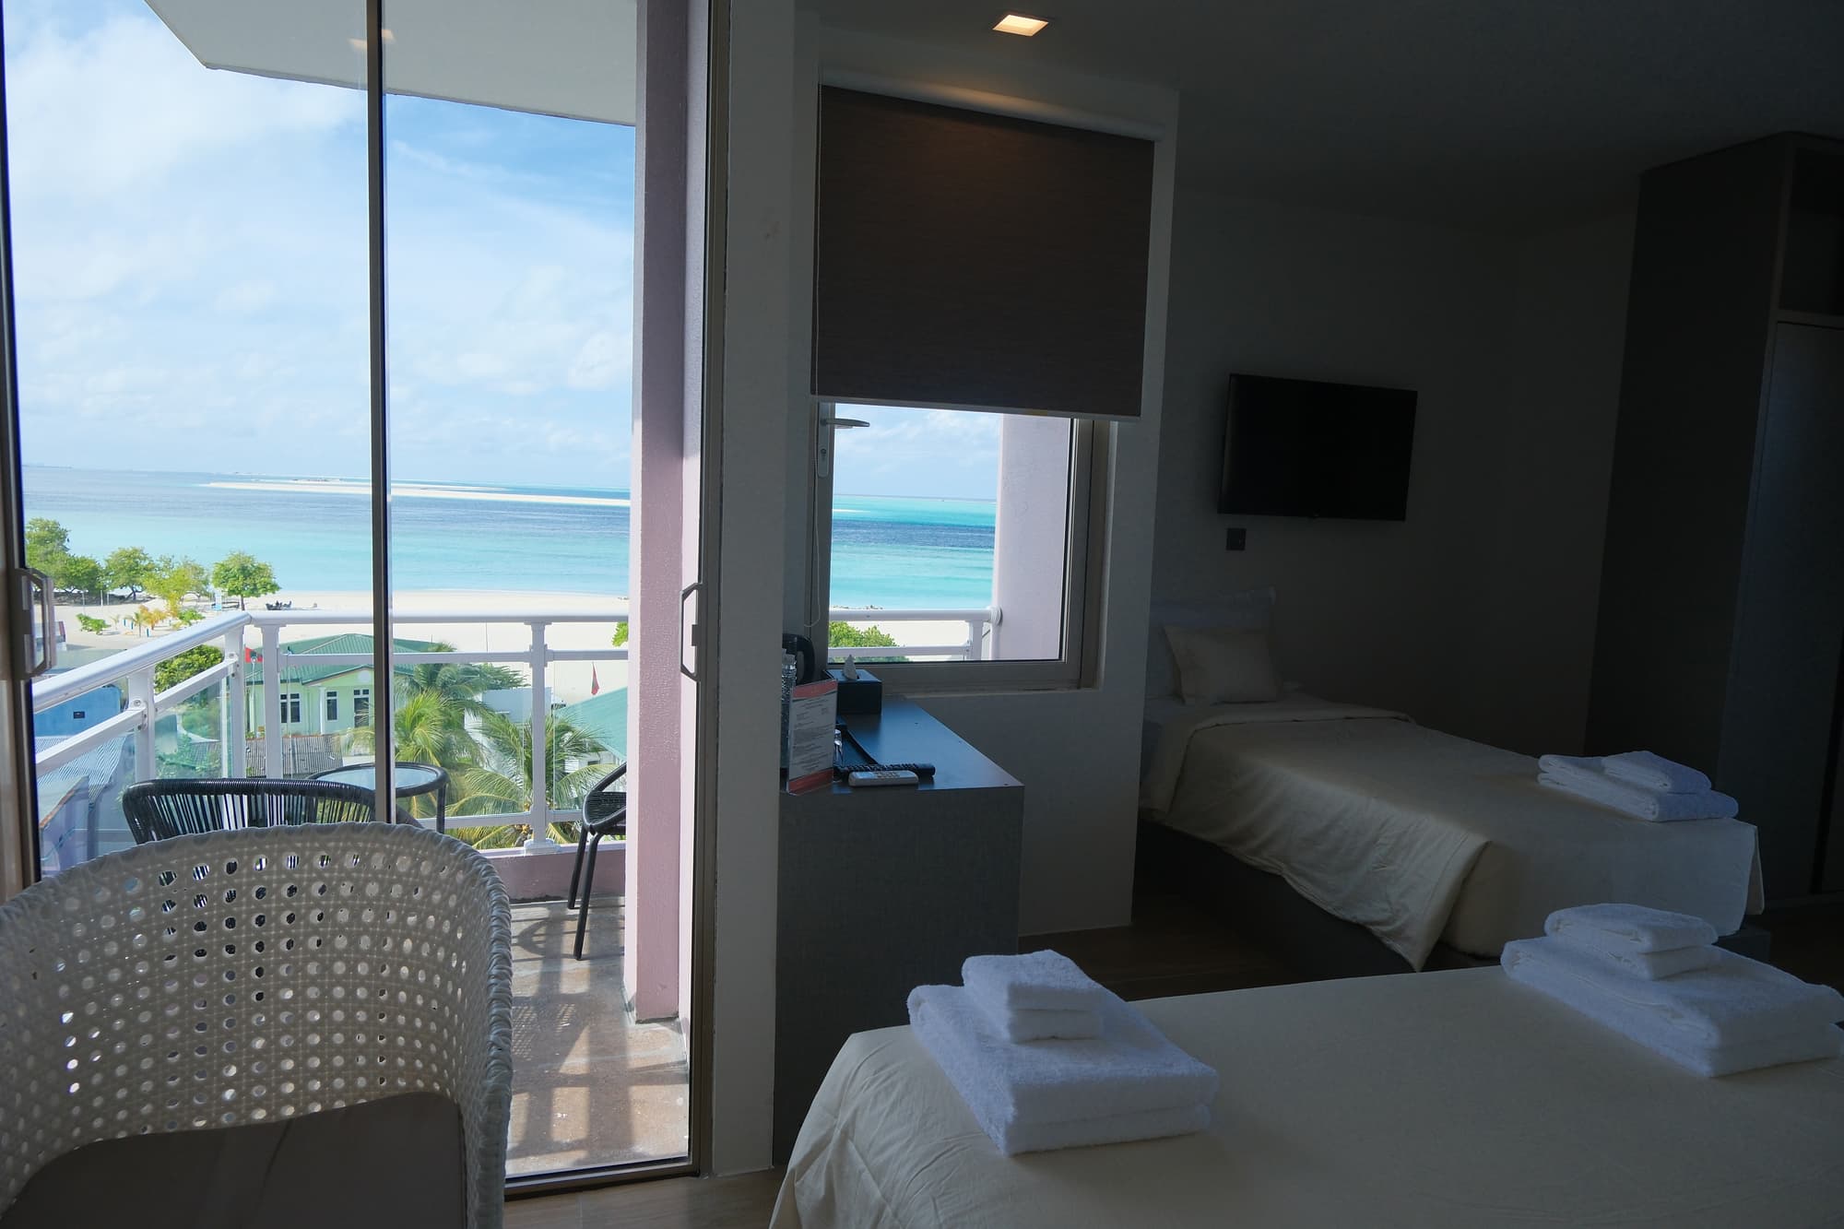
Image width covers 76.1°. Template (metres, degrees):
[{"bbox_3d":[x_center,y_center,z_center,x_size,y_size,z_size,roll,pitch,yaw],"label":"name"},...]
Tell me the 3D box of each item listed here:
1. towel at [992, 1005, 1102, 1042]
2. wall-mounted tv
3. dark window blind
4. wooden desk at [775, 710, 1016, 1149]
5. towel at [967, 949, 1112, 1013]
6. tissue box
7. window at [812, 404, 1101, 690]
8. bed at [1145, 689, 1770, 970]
[{"bbox_3d":[0.143,0.519,1.548,0.138,0.038,0.138,1,6,-15],"label":"towel"},{"bbox_3d":[1.624,-0.682,4.871,0.958,0.549,0.060,0,6,-21],"label":"wall-mounted tv"},{"bbox_3d":[0.205,-0.987,3.327,1.031,0.821,0.050,0,6,-22],"label":"dark window blind"},{"bbox_3d":[-0.165,0.668,2.857,0.491,0.759,1.017,1,6,-13],"label":"wooden desk"},{"bbox_3d":[0.142,0.481,1.544,0.135,0.040,0.130,1,6,-15],"label":"towel"},{"bbox_3d":[-0.189,0.211,3.182,0.120,0.088,0.205,1,6,-13],"label":"tissue box"},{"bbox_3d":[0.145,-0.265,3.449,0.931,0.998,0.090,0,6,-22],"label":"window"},{"bbox_3d":[1.464,0.727,3.943,1.104,0.545,2.008,0,6,-21],"label":"bed"}]

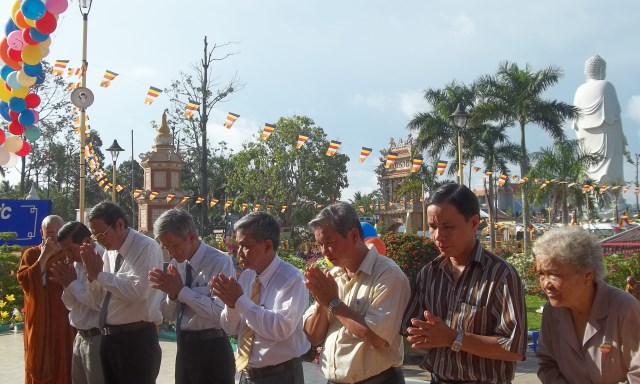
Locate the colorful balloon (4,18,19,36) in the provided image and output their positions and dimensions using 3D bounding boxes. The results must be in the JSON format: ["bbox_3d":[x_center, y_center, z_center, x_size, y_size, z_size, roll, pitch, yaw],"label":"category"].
[{"bbox_3d":[-3.810,-2.039,8.300,0.250,0.260,0.250,0,-3,0],"label":"colorful balloon"}]

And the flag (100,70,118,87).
[{"bbox_3d":[-3.099,-1.664,9.800,0.200,0.280,0.040,28,-3,-30],"label":"flag"}]

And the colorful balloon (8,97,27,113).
[{"bbox_3d":[-3.905,-1.124,8.600,0.230,0.230,0.230,1,-3,-22],"label":"colorful balloon"}]

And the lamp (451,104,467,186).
[{"bbox_3d":[2.949,0.226,13.874,0.380,4.141,0.380,0,-3,0],"label":"lamp"}]

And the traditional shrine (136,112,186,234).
[{"bbox_3d":[-7.918,-0.434,34.000,3.000,7.300,3.000,0,-3,0],"label":"traditional shrine"}]

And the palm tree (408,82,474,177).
[{"bbox_3d":[7.165,-1.513,38.000,4.400,9.800,4.400,0,-3,0],"label":"palm tree"}]

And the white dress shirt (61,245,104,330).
[{"bbox_3d":[-1.287,0.527,3.750,0.380,0.500,0.460,2,-4,-41],"label":"white dress shirt"}]

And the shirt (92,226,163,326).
[{"bbox_3d":[-0.949,0.424,3.300,0.360,0.520,0.450,3,-5,-44],"label":"shirt"}]

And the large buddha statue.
[{"bbox_3d":[34.791,-8.417,83.000,5.200,17.600,5.900,2,-4,-37],"label":"large buddha statue"}]

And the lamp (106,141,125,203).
[{"bbox_3d":[-5.549,0.500,18.000,0.520,3.800,0.520,1,-3,-17],"label":"lamp"}]

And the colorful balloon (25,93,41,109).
[{"bbox_3d":[-3.659,-1.162,8.500,0.201,0.211,0.201,0,-2,0],"label":"colorful balloon"}]

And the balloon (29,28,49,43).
[{"bbox_3d":[-2.950,-1.667,7.000,0.210,0.210,0.210,0,-2,0],"label":"balloon"}]

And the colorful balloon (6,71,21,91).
[{"bbox_3d":[-3.980,-1.457,8.700,0.250,0.260,0.250,0,-3,0],"label":"colorful balloon"}]

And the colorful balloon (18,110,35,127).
[{"bbox_3d":[-4.365,-1.093,9.900,0.245,0.255,0.245,0,-3,0],"label":"colorful balloon"}]

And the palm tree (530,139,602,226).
[{"bbox_3d":[11.085,0.443,29.831,3.400,5.540,3.300,0,-3,0],"label":"palm tree"}]

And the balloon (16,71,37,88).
[{"bbox_3d":[-3.522,-1.370,8.000,0.240,0.240,0.240,1,-3,-22],"label":"balloon"}]

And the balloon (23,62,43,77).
[{"bbox_3d":[-3.628,-1.559,8.400,0.250,0.260,0.250,0,-3,0],"label":"balloon"}]

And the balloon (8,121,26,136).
[{"bbox_3d":[-3.909,-0.846,8.600,0.224,0.224,0.224,0,-2,0],"label":"balloon"}]

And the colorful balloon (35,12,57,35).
[{"bbox_3d":[-2.917,-1.808,7.100,0.240,0.250,0.240,1,-3,-22],"label":"colorful balloon"}]

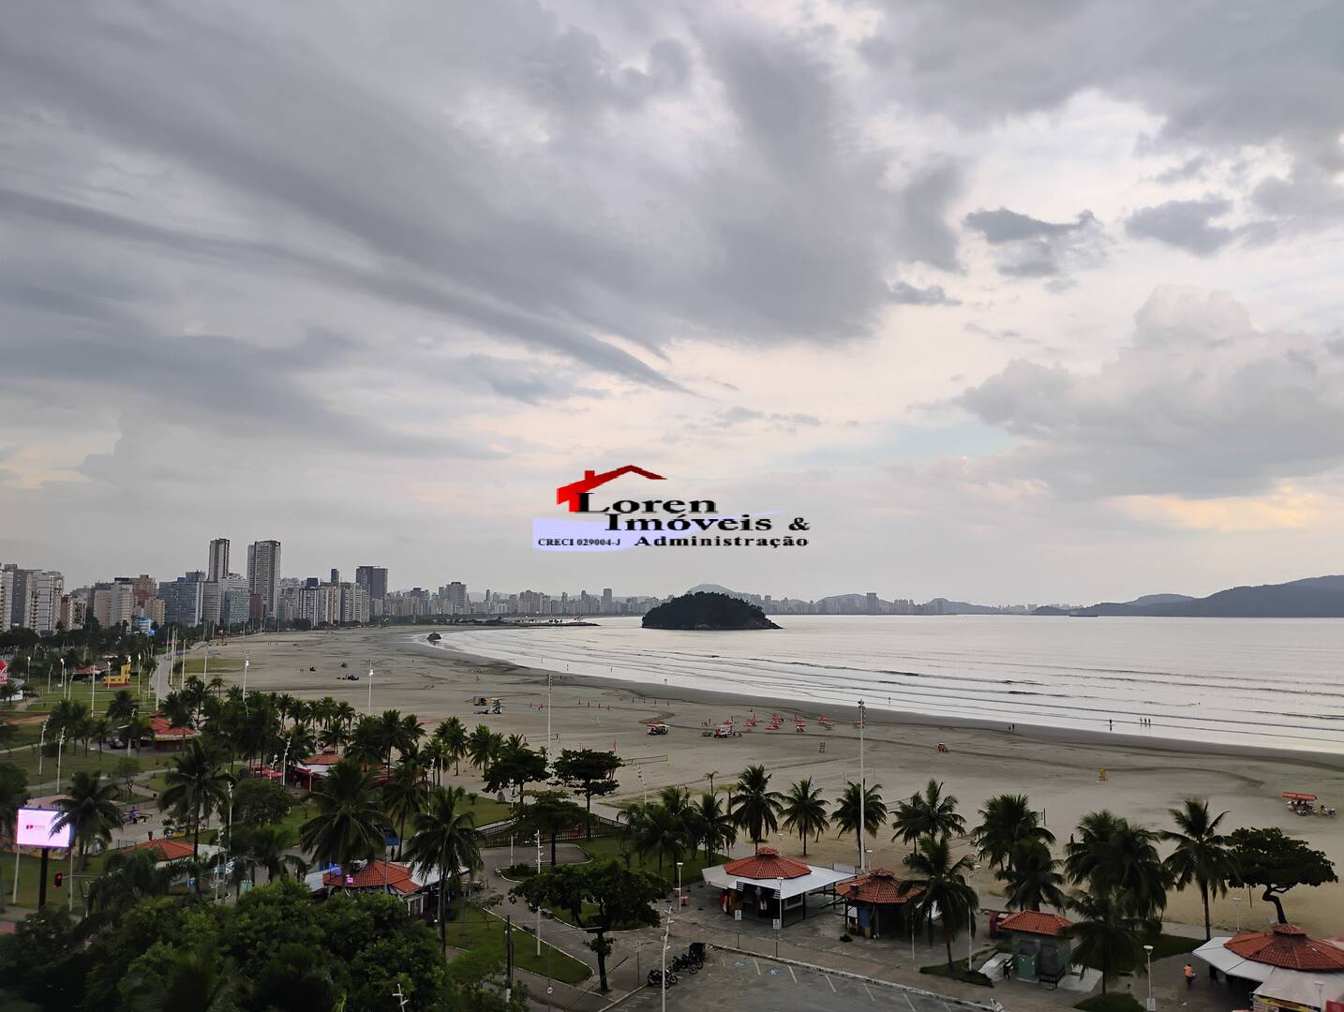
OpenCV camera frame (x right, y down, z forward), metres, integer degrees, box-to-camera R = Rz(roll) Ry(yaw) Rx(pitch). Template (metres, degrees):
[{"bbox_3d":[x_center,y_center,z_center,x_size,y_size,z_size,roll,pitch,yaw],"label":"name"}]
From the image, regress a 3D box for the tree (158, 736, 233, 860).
[{"bbox_3d":[-44.770,29.440,103.120,6.980,14.400,6.980,3,-6,-23],"label":"tree"}]

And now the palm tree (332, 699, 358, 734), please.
[{"bbox_3d":[-68.290,44.290,227.390,5.490,8.000,5.490,2,-6,-16],"label":"palm tree"}]

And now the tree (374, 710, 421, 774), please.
[{"bbox_3d":[-42.096,36.776,166.601,6.748,11.224,6.748,1,-6,-14],"label":"tree"}]

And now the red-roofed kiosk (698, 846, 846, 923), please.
[{"bbox_3d":[9.250,35.391,105.000,12.600,5.000,11.400,-4,-7,39],"label":"red-roofed kiosk"}]

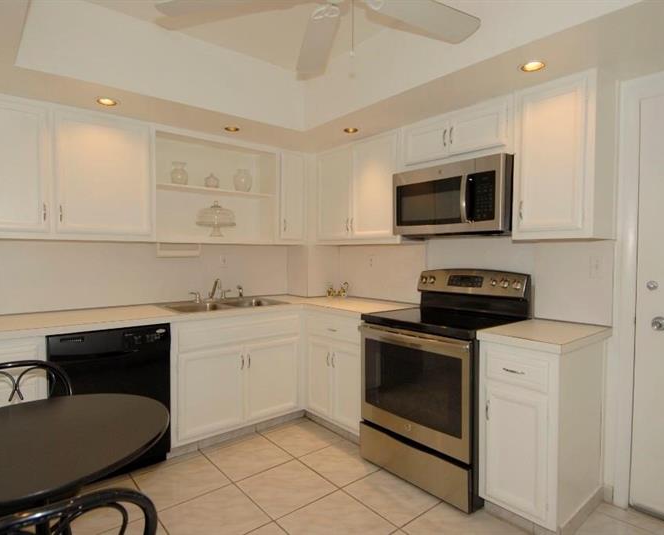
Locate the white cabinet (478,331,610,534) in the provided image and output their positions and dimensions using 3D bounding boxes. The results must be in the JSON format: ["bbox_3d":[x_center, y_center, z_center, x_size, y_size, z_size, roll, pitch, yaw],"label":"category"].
[{"bbox_3d":[1.061,0.733,2.010,0.588,0.802,0.356,-1,2,-40],"label":"white cabinet"}]

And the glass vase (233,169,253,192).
[{"bbox_3d":[-0.709,-0.675,3.186,0.145,0.205,0.145,0,2,0],"label":"glass vase"}]

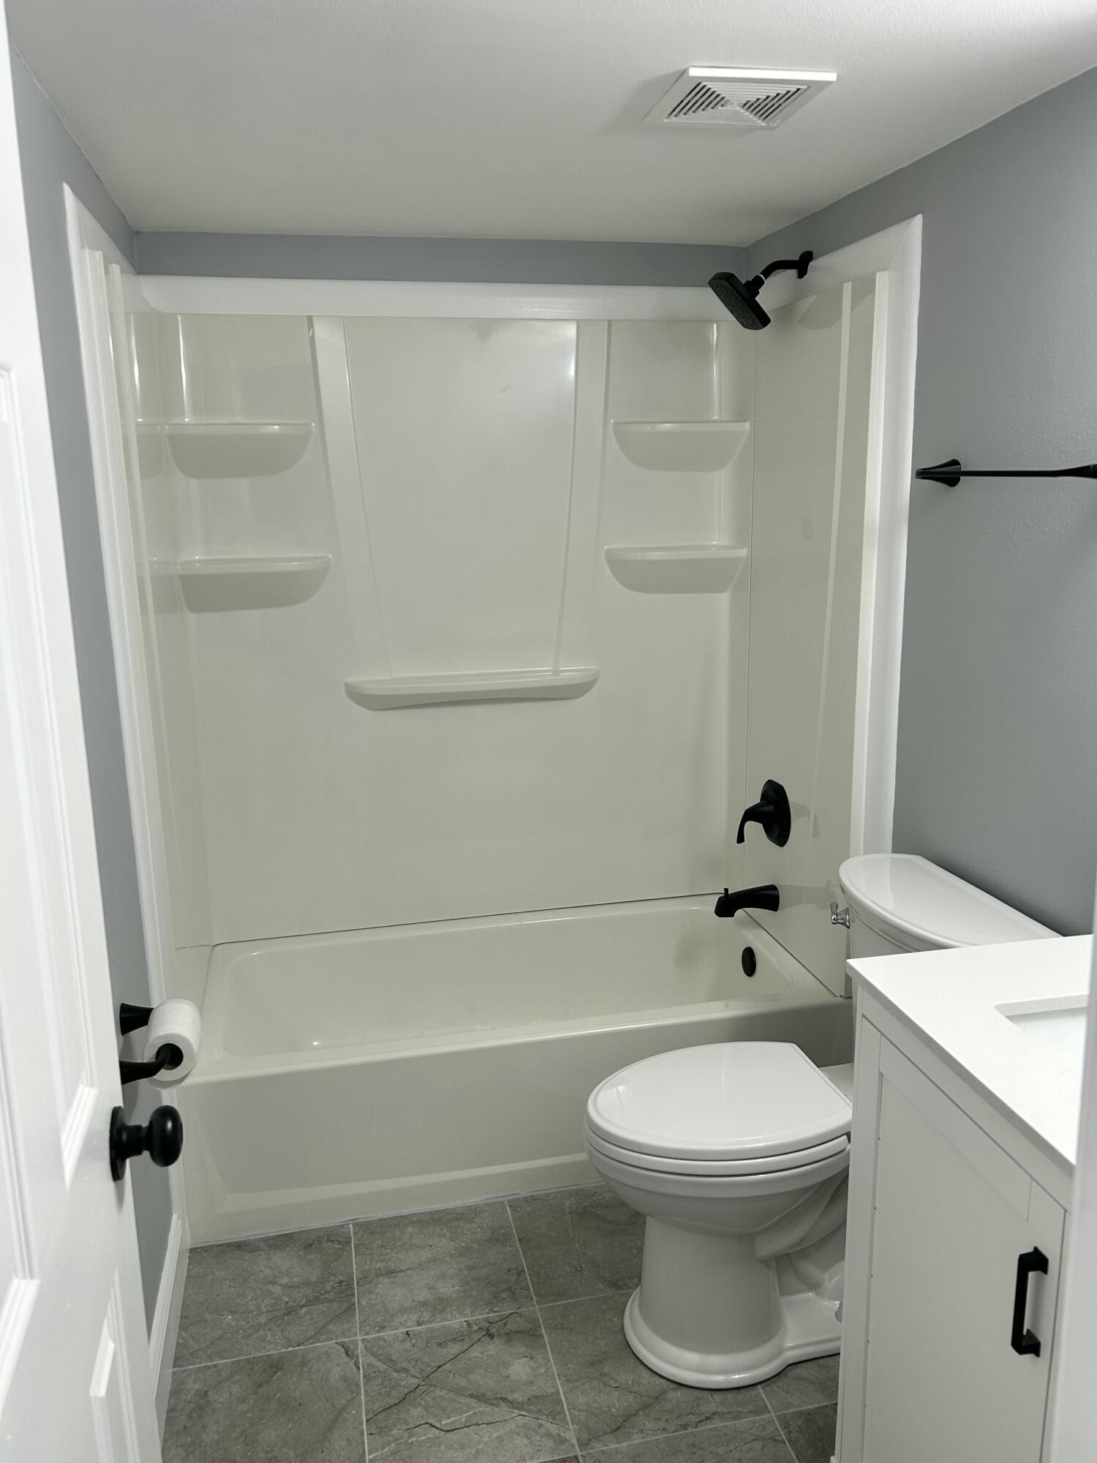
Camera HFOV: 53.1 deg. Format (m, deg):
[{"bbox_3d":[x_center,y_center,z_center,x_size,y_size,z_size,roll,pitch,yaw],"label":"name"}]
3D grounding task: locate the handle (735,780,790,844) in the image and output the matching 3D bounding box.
[{"bbox_3d":[0.530,0.212,2.780,0.103,0.151,0.153,-4,13,-12],"label":"handle"}]

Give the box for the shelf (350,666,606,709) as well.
[{"bbox_3d":[-0.179,-0.102,2.829,0.670,0.080,0.108,-4,13,-12],"label":"shelf"}]

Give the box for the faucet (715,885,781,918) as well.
[{"bbox_3d":[0.498,0.425,2.794,0.162,0.092,0.063,-4,14,-12],"label":"faucet"}]

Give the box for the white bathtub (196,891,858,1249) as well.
[{"bbox_3d":[-0.104,0.764,2.732,1.497,0.373,0.721,-4,13,-12],"label":"white bathtub"}]

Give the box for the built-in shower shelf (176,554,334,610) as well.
[{"bbox_3d":[-0.706,-0.356,2.657,0.361,0.130,0.103,-4,13,-12],"label":"built-in shower shelf"}]

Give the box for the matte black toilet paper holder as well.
[{"bbox_3d":[-0.619,0.478,1.693,0.098,0.058,0.195,-4,14,-12],"label":"matte black toilet paper holder"}]

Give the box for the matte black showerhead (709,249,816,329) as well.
[{"bbox_3d":[0.473,-0.983,2.446,0.216,0.160,0.135,-4,14,-12],"label":"matte black showerhead"}]

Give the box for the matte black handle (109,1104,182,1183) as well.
[{"bbox_3d":[-0.371,0.380,1.026,0.062,0.067,0.067,-4,14,-12],"label":"matte black handle"}]

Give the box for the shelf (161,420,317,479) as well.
[{"bbox_3d":[-0.708,-0.651,2.541,0.340,0.125,0.105,-4,14,-12],"label":"shelf"}]

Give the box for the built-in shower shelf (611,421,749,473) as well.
[{"bbox_3d":[0.340,-0.731,2.808,0.345,0.128,0.103,-4,13,-12],"label":"built-in shower shelf"}]

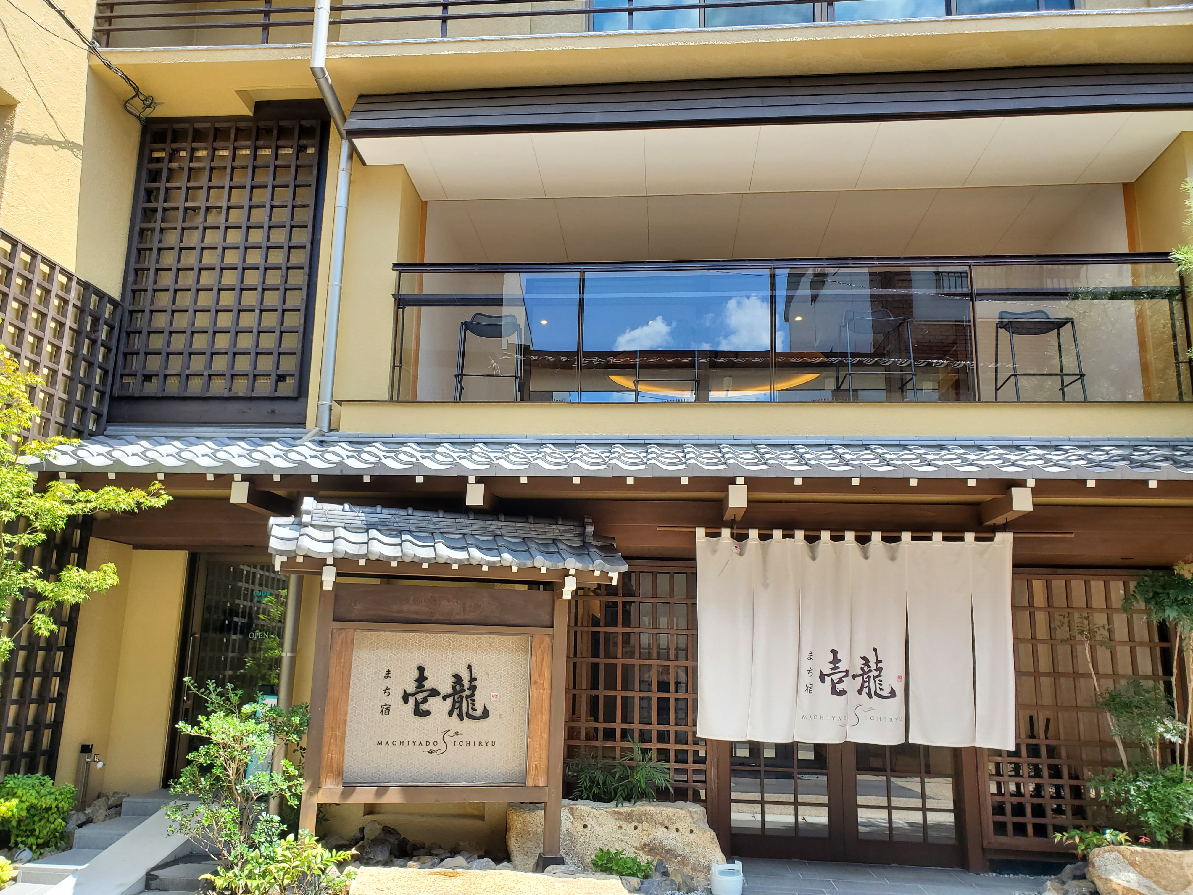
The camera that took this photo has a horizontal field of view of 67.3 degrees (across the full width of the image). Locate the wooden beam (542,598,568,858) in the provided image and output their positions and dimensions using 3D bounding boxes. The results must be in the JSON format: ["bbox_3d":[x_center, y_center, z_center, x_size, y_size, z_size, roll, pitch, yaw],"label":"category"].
[{"bbox_3d":[-0.251,1.792,5.822,0.105,1.660,0.105,4,-12,-11],"label":"wooden beam"}]

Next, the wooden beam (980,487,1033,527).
[{"bbox_3d":[2.651,0.382,5.816,0.115,0.145,0.640,0,-11,6],"label":"wooden beam"}]

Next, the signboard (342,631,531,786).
[{"bbox_3d":[-0.912,1.519,5.217,1.030,0.850,0.045,3,-10,-9],"label":"signboard"}]

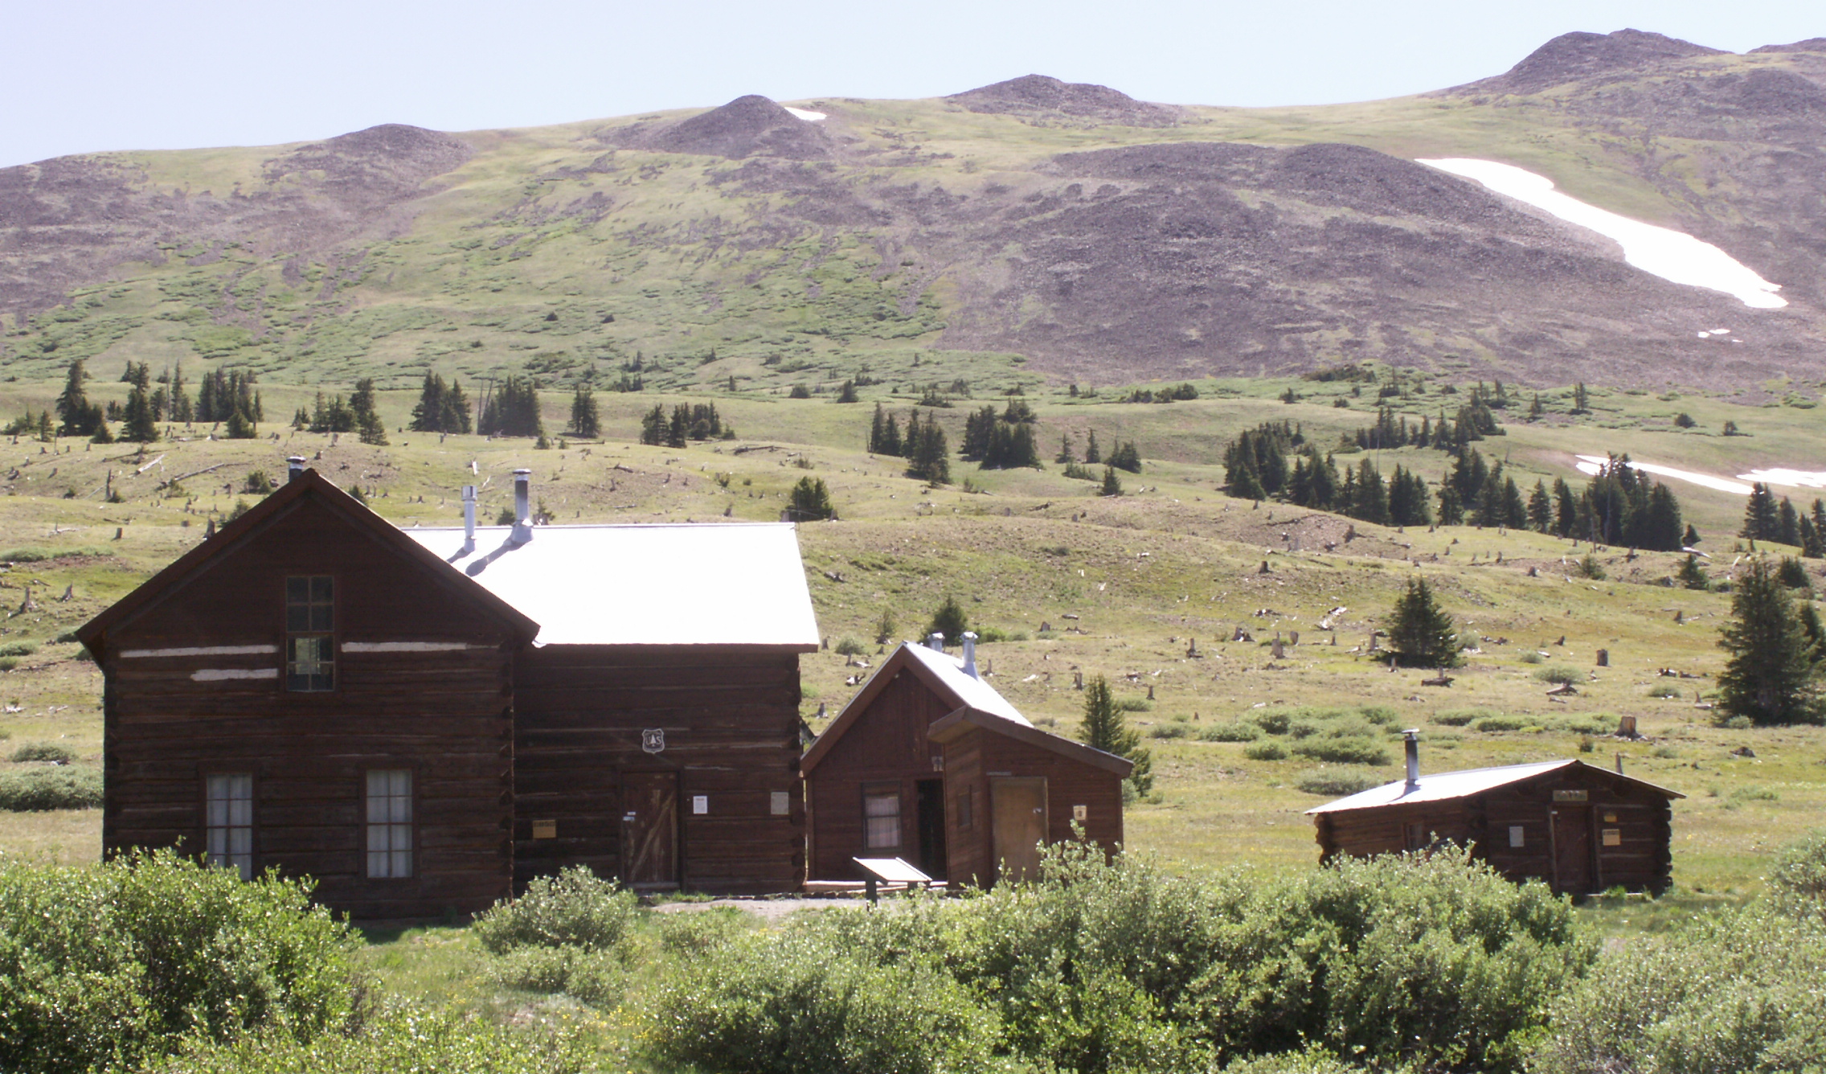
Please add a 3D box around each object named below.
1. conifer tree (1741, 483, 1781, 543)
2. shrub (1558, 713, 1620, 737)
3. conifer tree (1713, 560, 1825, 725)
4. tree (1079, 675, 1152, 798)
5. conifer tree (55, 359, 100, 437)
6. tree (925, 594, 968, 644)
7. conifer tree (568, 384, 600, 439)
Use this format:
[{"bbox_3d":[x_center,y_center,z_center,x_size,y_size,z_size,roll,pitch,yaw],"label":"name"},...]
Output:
[{"bbox_3d":[66.180,-1.891,255.000,3.129,4.560,2.816,-2,-8,0],"label":"conifer tree"},{"bbox_3d":[21.502,5.988,104.000,1.950,0.720,1.560,-2,-6,12],"label":"shrub"},{"bbox_3d":[29.312,3.566,112.000,3.660,5.720,3.550,-2,-6,15],"label":"conifer tree"},{"bbox_3d":[5.884,5.801,95.000,2.050,3.605,1.742,-2,-8,0],"label":"tree"},{"bbox_3d":[-79.170,-13.116,310.000,4.197,7.437,3.777,-2,-8,0],"label":"conifer tree"},{"bbox_3d":[1.691,4.210,165.000,2.094,2.591,1.885,-2,-8,0],"label":"tree"},{"bbox_3d":[-33.178,-12.739,330.000,3.170,5.470,3.070,0,-6,-6],"label":"conifer tree"}]

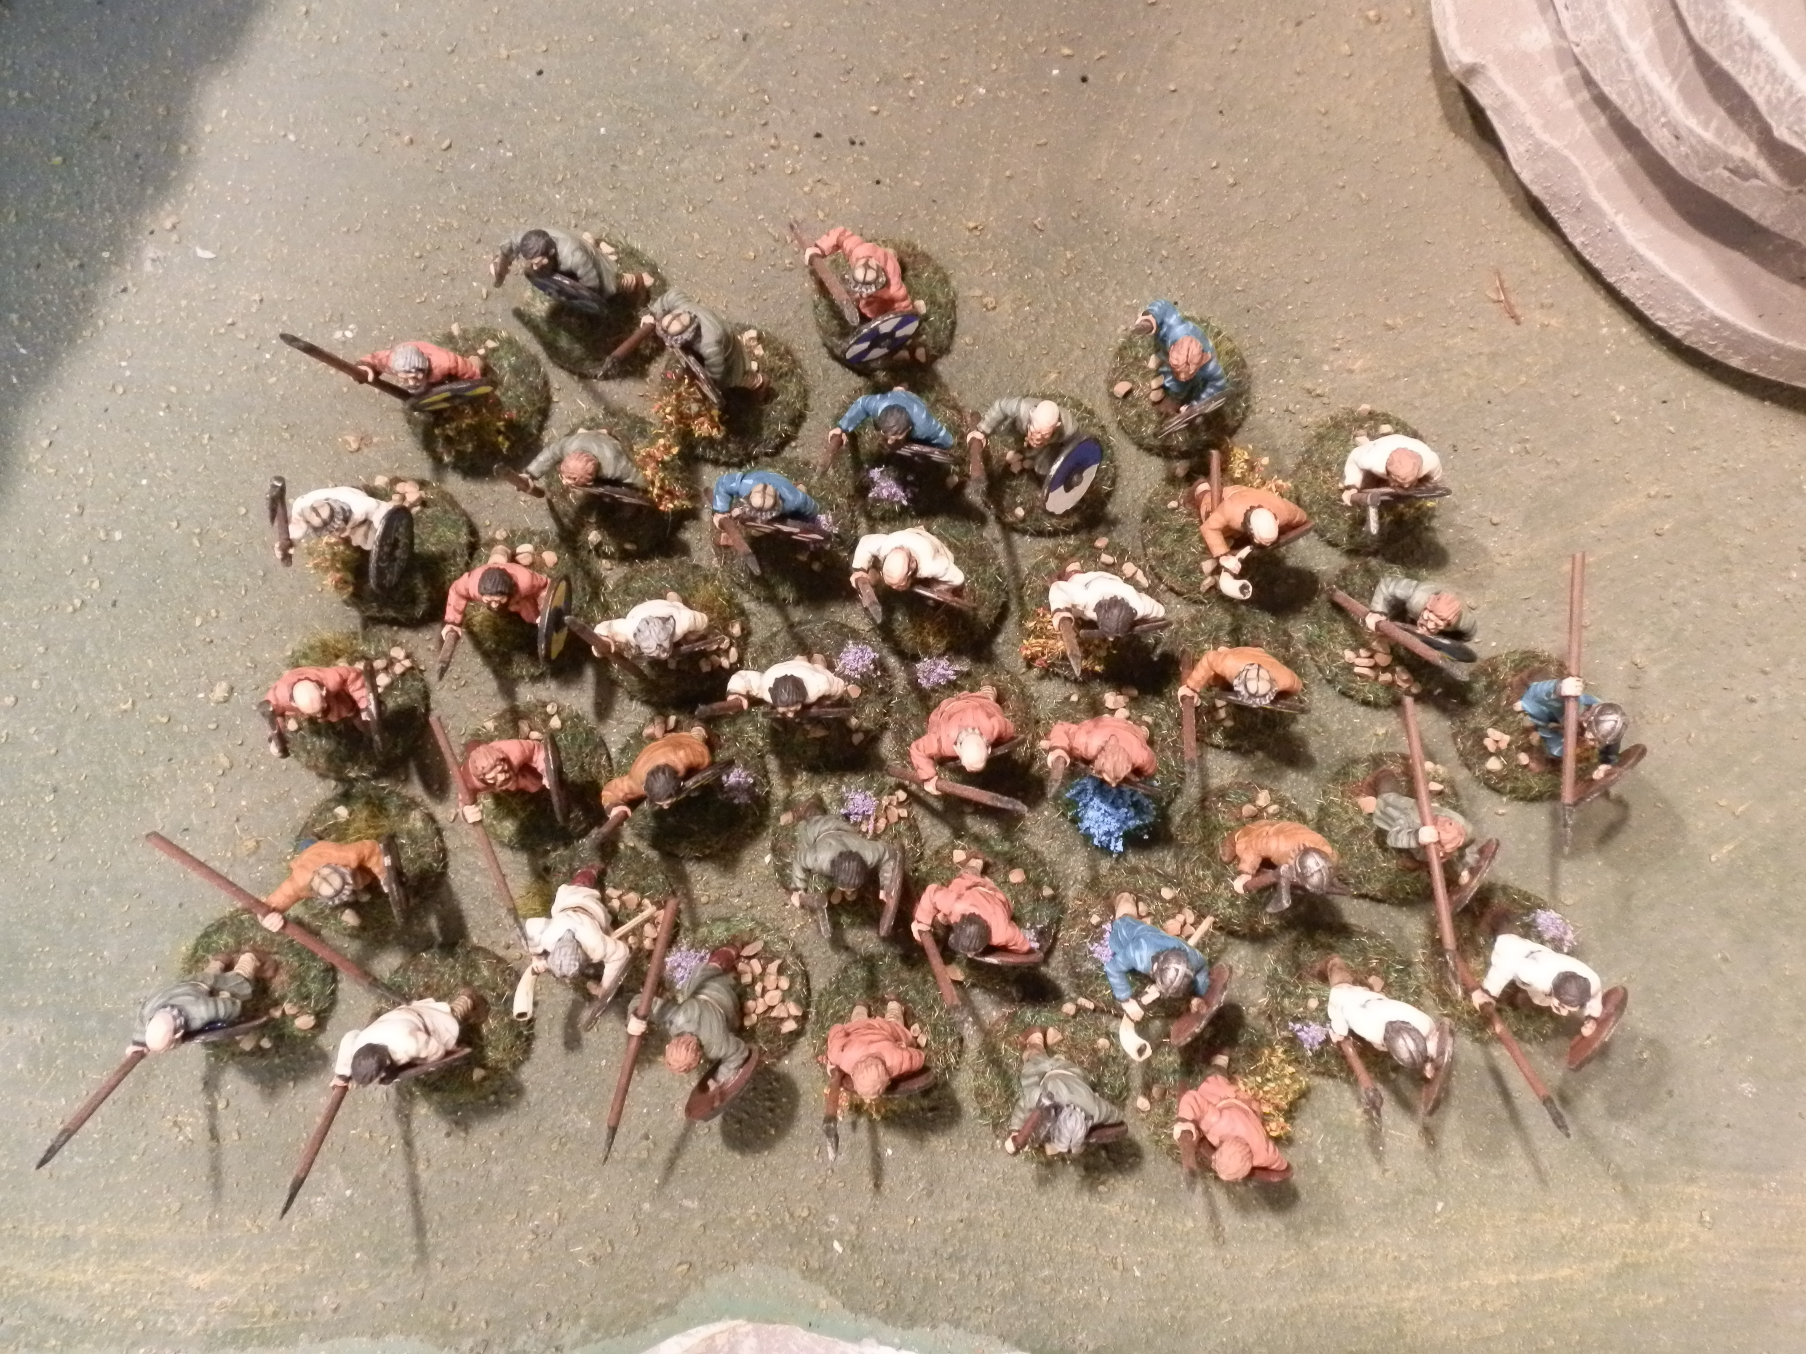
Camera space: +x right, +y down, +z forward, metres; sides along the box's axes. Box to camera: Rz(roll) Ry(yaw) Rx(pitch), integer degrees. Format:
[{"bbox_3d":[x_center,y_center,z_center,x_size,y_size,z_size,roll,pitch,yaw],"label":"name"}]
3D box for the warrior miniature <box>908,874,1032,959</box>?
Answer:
[{"bbox_3d":[0.011,0.038,0.231,0.019,0.029,0.015,11,83,1],"label":"warrior miniature"}]

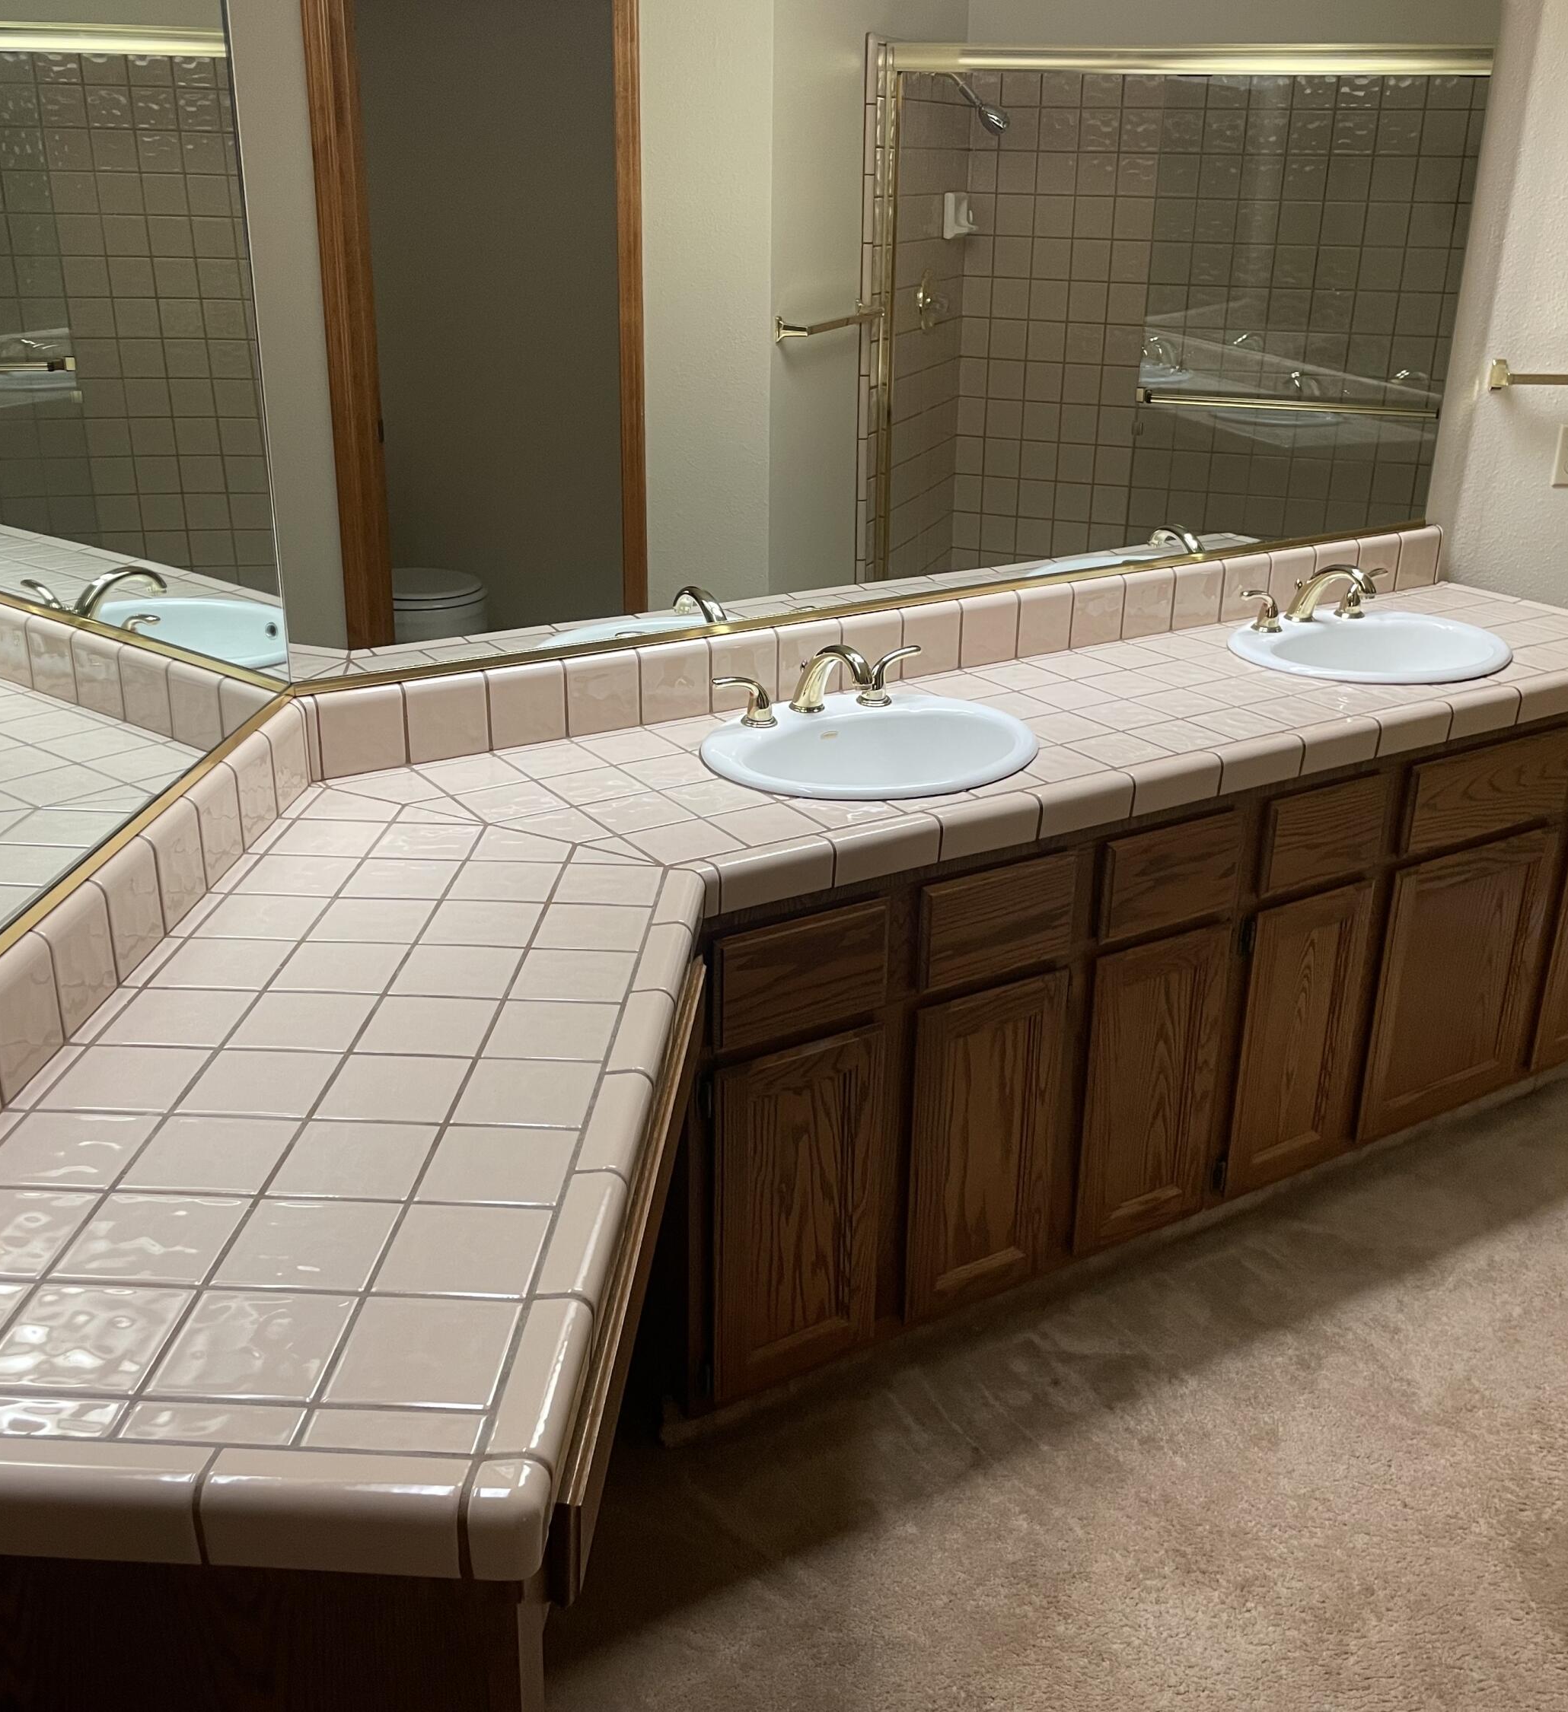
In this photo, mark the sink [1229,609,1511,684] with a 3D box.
[{"bbox_3d":[0.968,-0.284,2.865,0.513,0.153,0.432,-13,25,-30],"label":"sink"}]

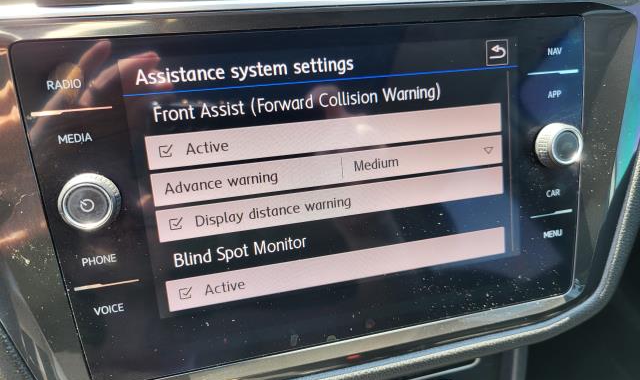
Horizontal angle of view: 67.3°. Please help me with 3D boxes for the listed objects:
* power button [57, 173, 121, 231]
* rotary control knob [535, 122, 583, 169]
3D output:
[{"bbox_3d":[-0.087,0.005,0.182,0.021,0.021,0.009,-7,13,-13],"label":"power button"},{"bbox_3d":[0.115,-0.021,0.230,0.021,0.021,0.009,-7,13,-13],"label":"rotary control knob"}]

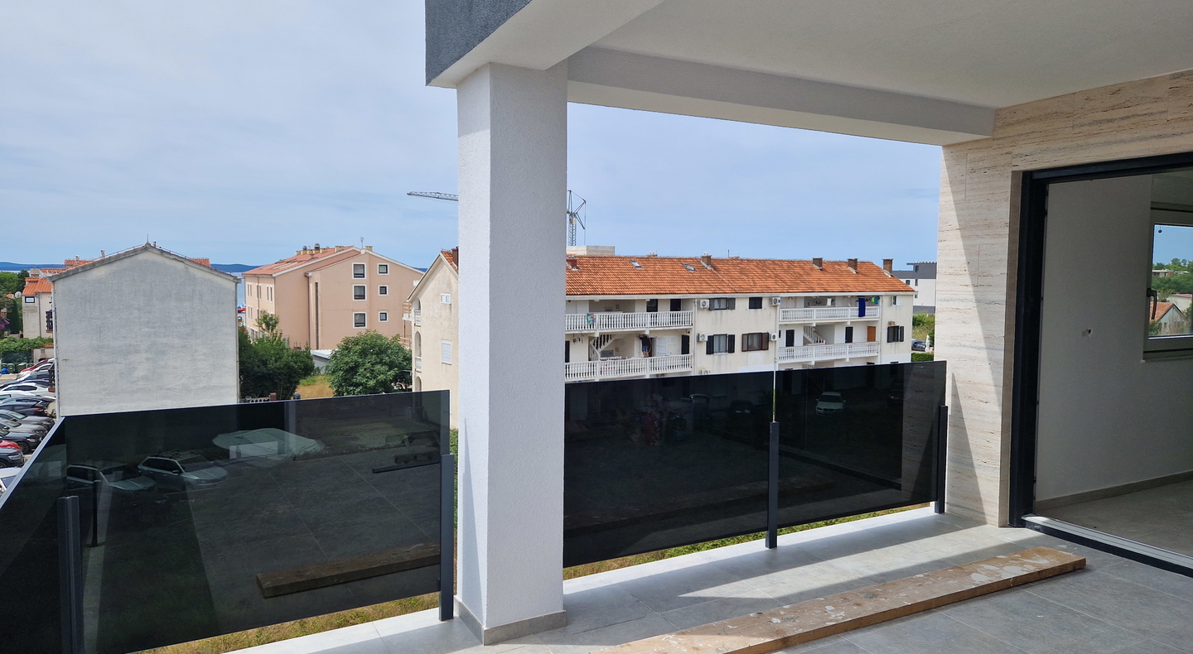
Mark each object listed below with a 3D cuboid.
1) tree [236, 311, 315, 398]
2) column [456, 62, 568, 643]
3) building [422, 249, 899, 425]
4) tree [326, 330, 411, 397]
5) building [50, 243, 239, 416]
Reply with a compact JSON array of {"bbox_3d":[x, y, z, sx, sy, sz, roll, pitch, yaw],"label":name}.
[{"bbox_3d":[-23.349,2.365,56.801,5.806,6.676,5.806,0,4,0],"label":"tree"},{"bbox_3d":[-0.400,0.124,3.577,0.400,2.447,0.410,-2,4,-29],"label":"column"},{"bbox_3d":[7.350,0.063,60.358,41.137,10.979,10.100,-2,5,-33],"label":"building"},{"bbox_3d":[-16.489,2.954,57.841,6.276,5.447,6.276,0,4,0],"label":"tree"},{"bbox_3d":[-26.769,0.787,47.574,8.705,11.133,14.000,-2,4,-30],"label":"building"}]

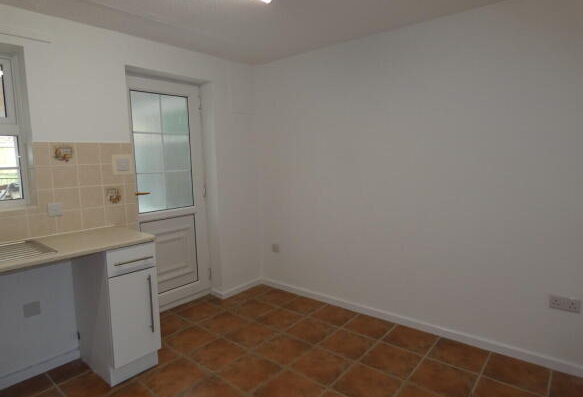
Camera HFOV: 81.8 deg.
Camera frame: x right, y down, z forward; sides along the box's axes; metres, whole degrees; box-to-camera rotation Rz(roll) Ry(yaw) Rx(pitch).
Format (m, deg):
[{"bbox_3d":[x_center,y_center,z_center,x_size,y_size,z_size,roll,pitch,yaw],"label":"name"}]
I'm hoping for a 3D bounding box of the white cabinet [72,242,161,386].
[{"bbox_3d":[-1.193,0.718,2.313,0.583,0.862,0.302,3,8,40],"label":"white cabinet"}]

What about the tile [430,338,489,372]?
[{"bbox_3d":[1.142,1.066,2.304,0.326,0.010,0.326,3,8,40],"label":"tile"}]

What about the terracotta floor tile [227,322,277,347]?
[{"bbox_3d":[-0.318,1.078,2.663,0.326,0.010,0.326,3,8,40],"label":"terracotta floor tile"}]

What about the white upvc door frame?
[{"bbox_3d":[-1.178,-0.011,3.159,0.070,2.130,0.850,3,7,40],"label":"white upvc door frame"}]

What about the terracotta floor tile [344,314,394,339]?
[{"bbox_3d":[0.629,1.039,2.738,0.326,0.010,0.326,3,8,40],"label":"terracotta floor tile"}]

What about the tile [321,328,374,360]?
[{"bbox_3d":[0.412,1.072,2.483,0.326,0.010,0.326,3,8,40],"label":"tile"}]

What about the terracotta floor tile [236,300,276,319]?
[{"bbox_3d":[-0.350,1.034,3.159,0.318,0.012,0.318,3,8,40],"label":"terracotta floor tile"}]

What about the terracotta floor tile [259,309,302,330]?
[{"bbox_3d":[-0.093,1.049,2.942,0.318,0.012,0.318,3,8,40],"label":"terracotta floor tile"}]

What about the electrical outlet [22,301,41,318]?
[{"bbox_3d":[-1.670,0.716,2.171,0.012,0.087,0.087,3,7,40],"label":"electrical outlet"}]

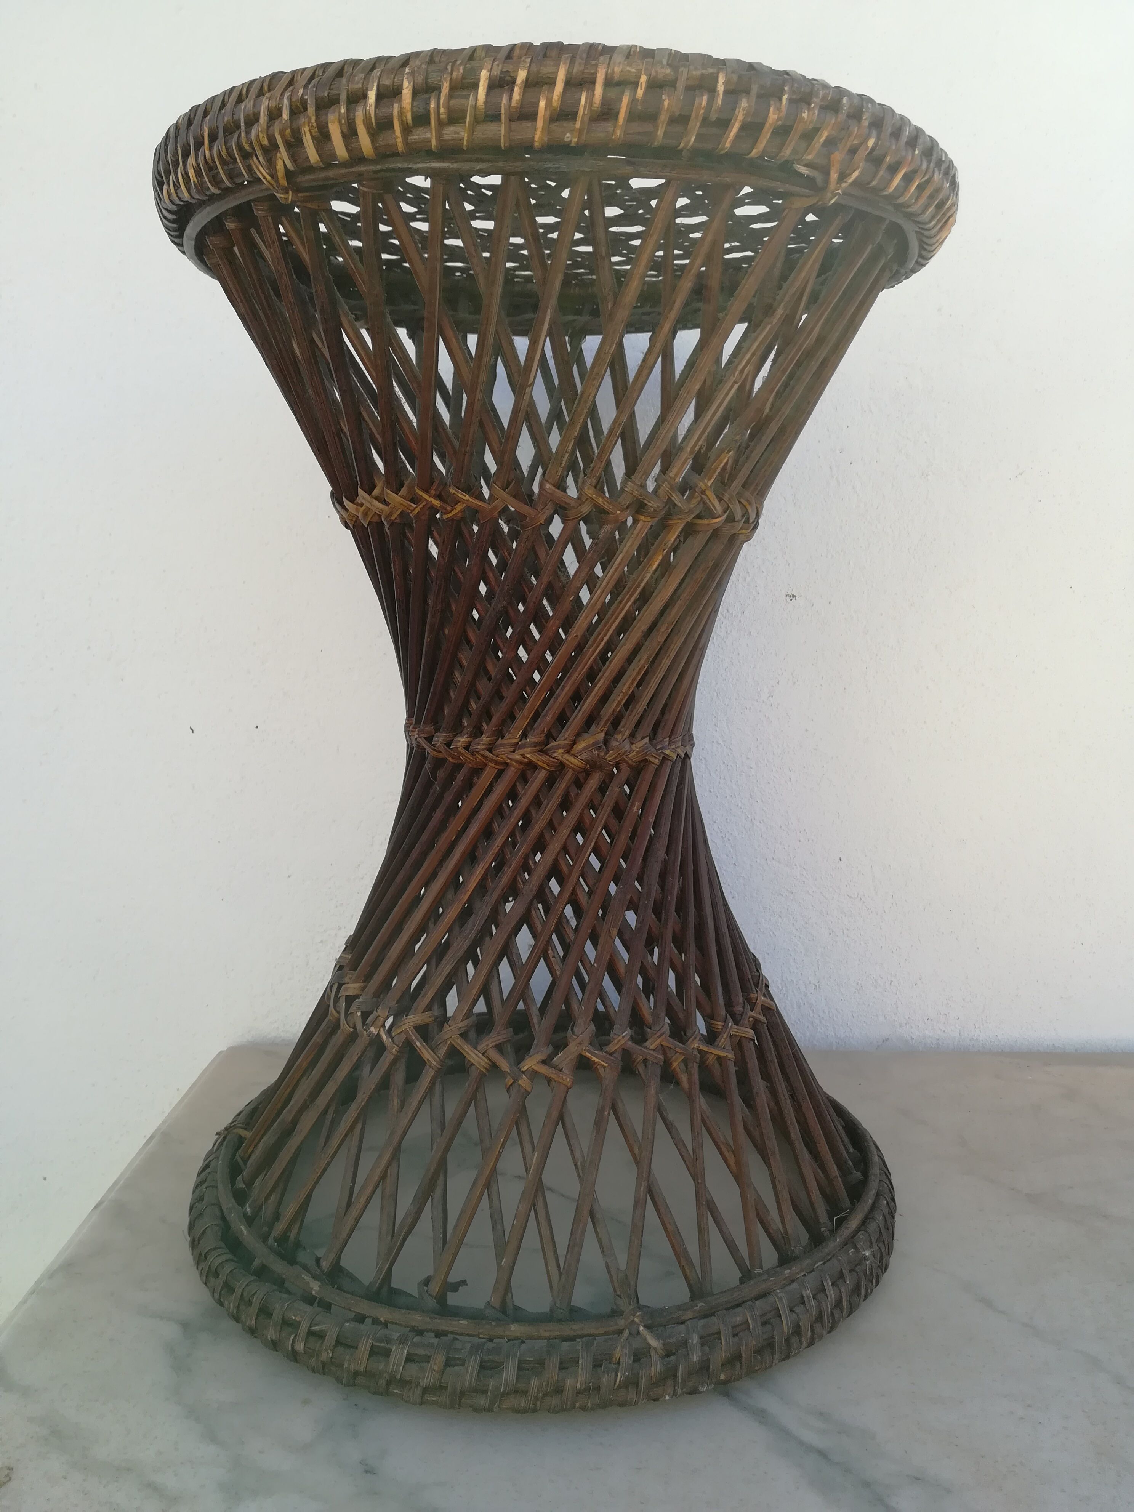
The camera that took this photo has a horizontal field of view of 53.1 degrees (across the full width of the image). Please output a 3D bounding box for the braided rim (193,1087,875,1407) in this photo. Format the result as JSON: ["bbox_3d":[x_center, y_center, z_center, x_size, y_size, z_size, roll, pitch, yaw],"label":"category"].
[{"bbox_3d":[-0.010,0.191,0.552,0.331,0.033,0.331,0,10,0],"label":"braided rim"}]

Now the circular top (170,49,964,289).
[{"bbox_3d":[-0.005,-0.219,0.483,0.324,0.035,0.324,0,10,0],"label":"circular top"}]

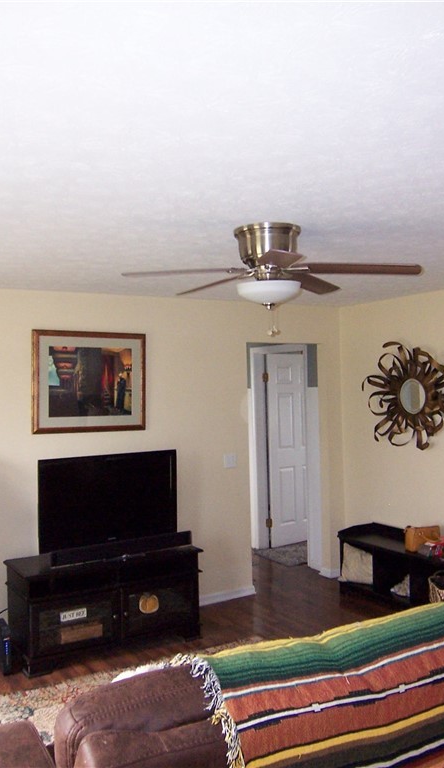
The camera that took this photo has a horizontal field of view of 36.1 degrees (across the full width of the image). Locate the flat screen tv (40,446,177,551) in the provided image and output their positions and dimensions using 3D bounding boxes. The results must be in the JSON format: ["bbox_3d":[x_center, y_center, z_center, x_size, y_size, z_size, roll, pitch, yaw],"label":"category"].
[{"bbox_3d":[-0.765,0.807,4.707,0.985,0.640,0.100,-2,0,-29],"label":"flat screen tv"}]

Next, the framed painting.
[{"bbox_3d":[-0.936,-0.011,4.911,0.860,0.720,0.035,-2,0,-33],"label":"framed painting"}]

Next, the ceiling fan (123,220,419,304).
[{"bbox_3d":[0.202,-0.509,2.956,1.240,0.330,1.270,-1,0,33],"label":"ceiling fan"}]

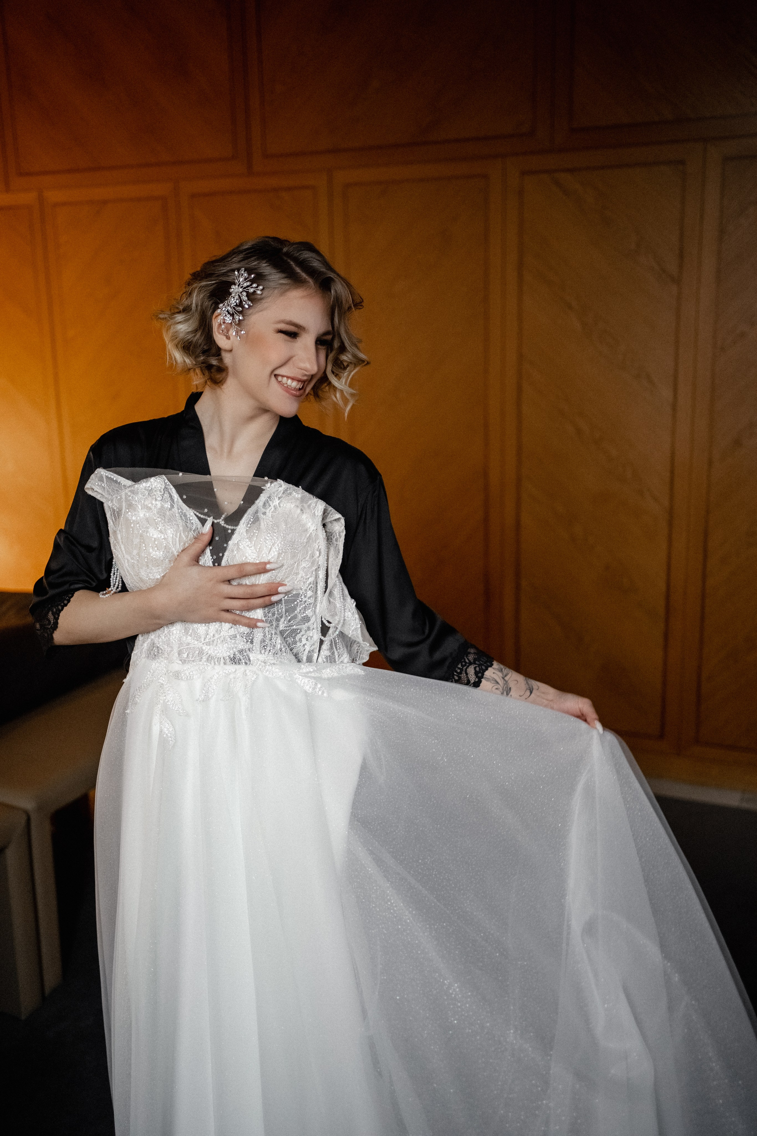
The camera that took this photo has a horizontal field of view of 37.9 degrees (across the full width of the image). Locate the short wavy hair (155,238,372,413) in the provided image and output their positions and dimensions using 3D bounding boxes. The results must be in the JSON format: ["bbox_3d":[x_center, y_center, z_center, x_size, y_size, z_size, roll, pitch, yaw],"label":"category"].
[{"bbox_3d":[-0.156,-0.351,1.566,0.245,0.230,0.245,6,11,-41],"label":"short wavy hair"}]

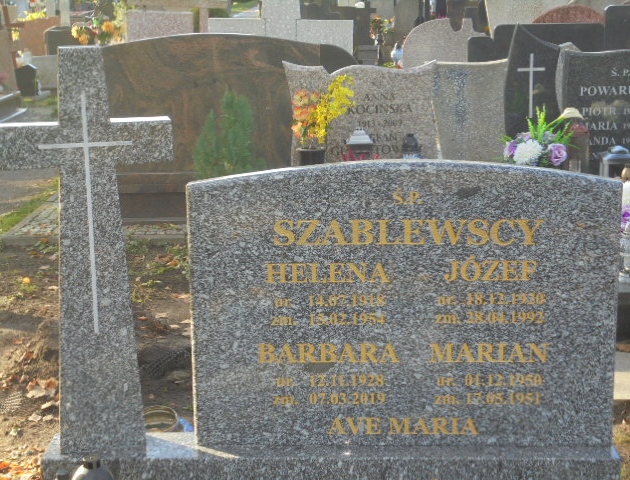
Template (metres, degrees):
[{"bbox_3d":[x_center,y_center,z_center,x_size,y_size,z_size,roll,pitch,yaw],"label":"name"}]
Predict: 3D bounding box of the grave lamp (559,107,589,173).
[{"bbox_3d":[1.143,-0.376,5.200,0.120,0.340,0.120,0,12,3],"label":"grave lamp"}]

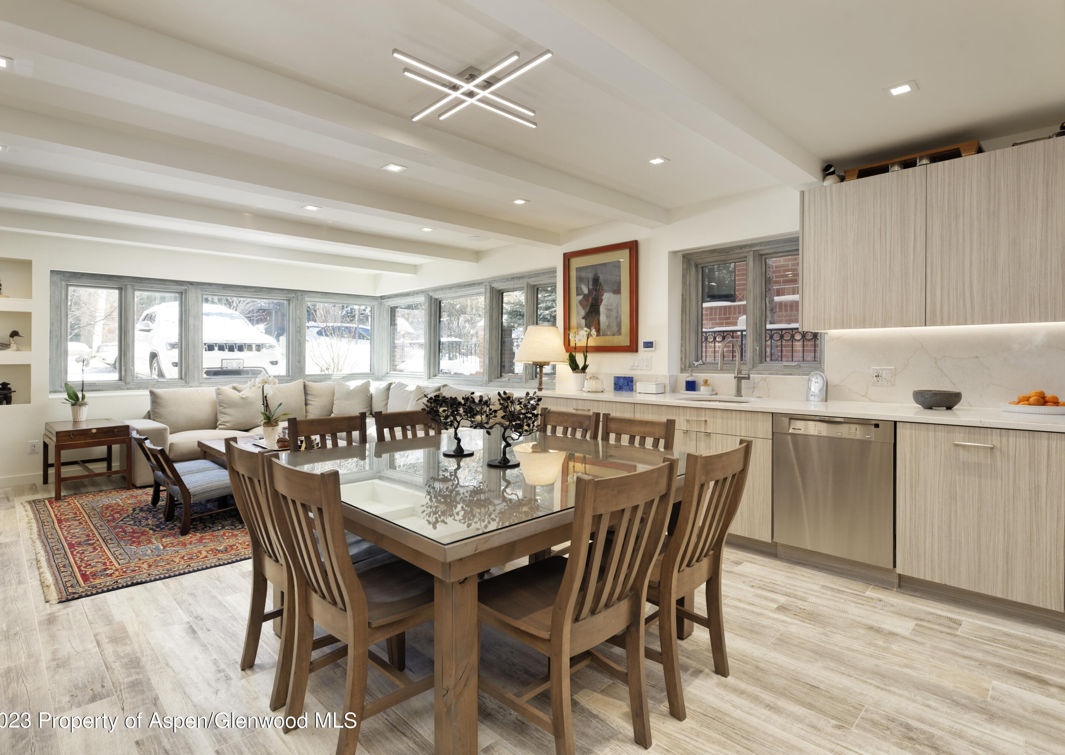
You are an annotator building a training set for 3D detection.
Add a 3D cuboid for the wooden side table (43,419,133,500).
[{"bbox_3d":[-4.332,0.761,5.195,0.930,0.605,0.545,1,3,42],"label":"wooden side table"}]

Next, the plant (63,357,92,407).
[{"bbox_3d":[-4.650,0.063,5.450,0.270,0.570,0.220,-2,3,-40],"label":"plant"}]

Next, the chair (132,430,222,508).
[{"bbox_3d":[-2.827,0.733,4.263,0.540,0.620,0.480,-1,2,-45],"label":"chair"}]

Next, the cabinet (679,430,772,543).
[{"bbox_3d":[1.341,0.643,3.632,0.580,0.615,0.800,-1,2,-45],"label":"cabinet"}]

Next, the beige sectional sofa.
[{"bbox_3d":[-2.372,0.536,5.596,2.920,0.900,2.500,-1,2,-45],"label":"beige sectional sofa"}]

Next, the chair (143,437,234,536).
[{"bbox_3d":[-2.500,0.775,4.003,0.610,0.635,0.550,-2,3,-44],"label":"chair"}]

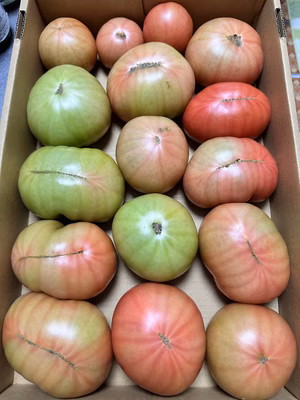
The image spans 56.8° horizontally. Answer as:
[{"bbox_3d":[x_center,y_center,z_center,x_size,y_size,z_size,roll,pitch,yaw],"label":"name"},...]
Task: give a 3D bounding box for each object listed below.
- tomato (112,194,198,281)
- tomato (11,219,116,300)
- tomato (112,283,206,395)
[{"bbox_3d":[0.006,0.038,0.302,0.088,0.069,0.097,-36,78,-8],"label":"tomato"},{"bbox_3d":[-0.086,0.061,0.284,0.106,0.073,0.079,0,76,1],"label":"tomato"},{"bbox_3d":[0.009,0.134,0.277,0.088,0.072,0.103,-27,77,-7],"label":"tomato"}]

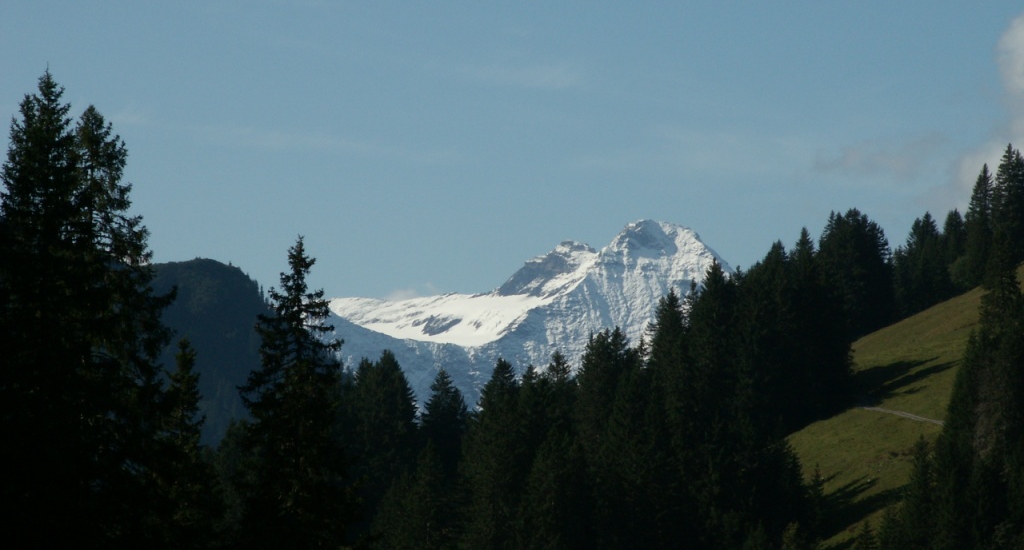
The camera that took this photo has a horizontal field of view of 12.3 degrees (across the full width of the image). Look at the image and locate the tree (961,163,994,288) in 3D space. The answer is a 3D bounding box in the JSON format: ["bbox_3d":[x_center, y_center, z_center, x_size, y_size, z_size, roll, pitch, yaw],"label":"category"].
[{"bbox_3d":[79.018,-8.367,800.000,6.200,21.000,6.200,0,-5,0],"label":"tree"}]

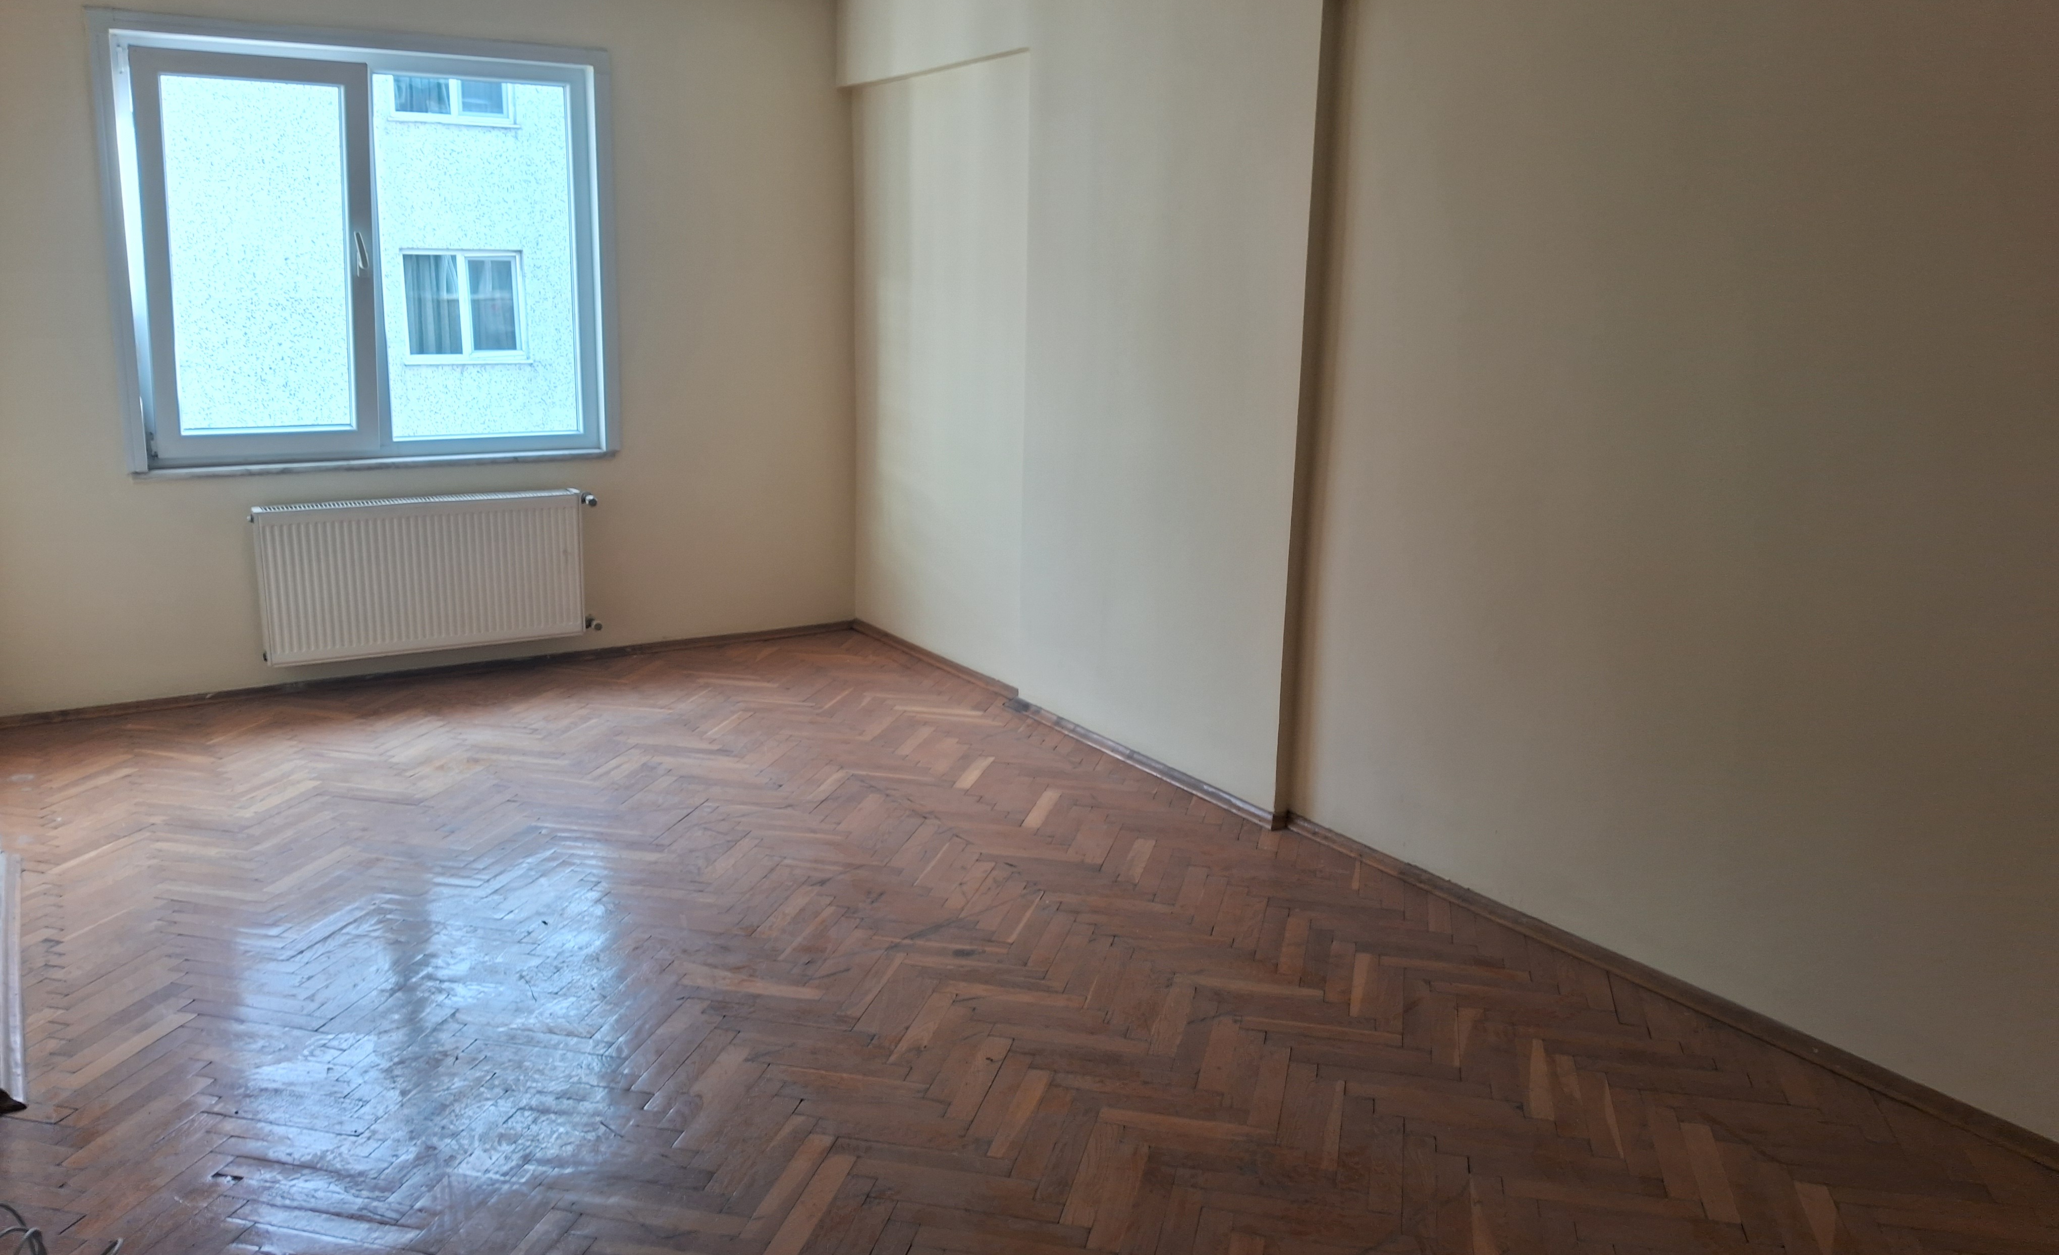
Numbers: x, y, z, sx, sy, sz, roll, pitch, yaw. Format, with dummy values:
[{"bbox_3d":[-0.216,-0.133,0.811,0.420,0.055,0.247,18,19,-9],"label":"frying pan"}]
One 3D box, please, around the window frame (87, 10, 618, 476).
[{"bbox_3d":[-2.422,-1.399,5.742,1.730,1.520,0.120,-7,15,-32],"label":"window frame"}]

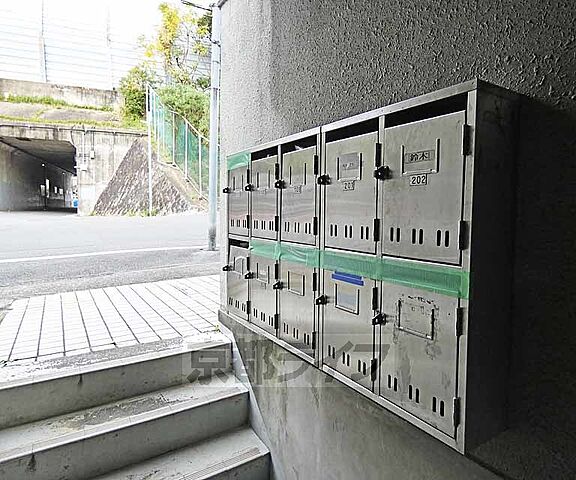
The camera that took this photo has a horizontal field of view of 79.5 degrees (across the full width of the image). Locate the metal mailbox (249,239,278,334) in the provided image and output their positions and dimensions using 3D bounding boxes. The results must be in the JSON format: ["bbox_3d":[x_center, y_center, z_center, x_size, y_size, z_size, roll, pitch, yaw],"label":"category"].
[{"bbox_3d":[-0.032,0.174,1.353,0.152,0.333,0.214,-3,6,-34],"label":"metal mailbox"}]

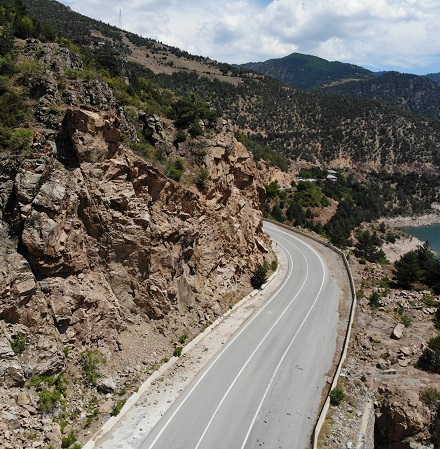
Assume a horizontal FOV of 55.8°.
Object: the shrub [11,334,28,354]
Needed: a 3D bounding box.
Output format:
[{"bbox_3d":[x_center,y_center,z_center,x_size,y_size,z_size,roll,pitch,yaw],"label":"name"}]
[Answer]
[{"bbox_3d":[-17.069,10.212,35.400,1.363,1.540,1.227,-4,10,-27],"label":"shrub"}]

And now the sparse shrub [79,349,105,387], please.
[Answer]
[{"bbox_3d":[-11.430,12.811,37.300,2.375,3.157,2.137,-3,9,-18],"label":"sparse shrub"}]

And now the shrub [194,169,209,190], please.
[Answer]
[{"bbox_3d":[-3.425,-8.333,77.000,2.586,4.042,2.586,0,8,-3],"label":"shrub"}]

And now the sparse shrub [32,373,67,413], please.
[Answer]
[{"bbox_3d":[-13.601,13.389,33.200,2.480,2.770,2.232,-4,9,-24],"label":"sparse shrub"}]

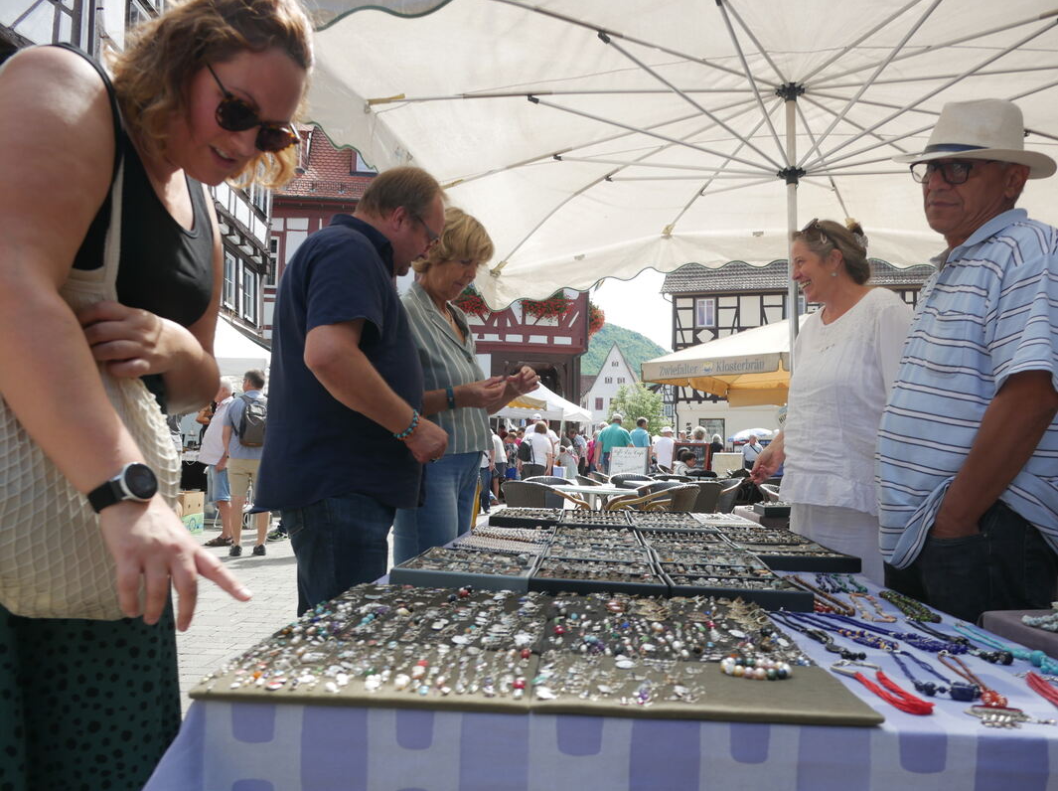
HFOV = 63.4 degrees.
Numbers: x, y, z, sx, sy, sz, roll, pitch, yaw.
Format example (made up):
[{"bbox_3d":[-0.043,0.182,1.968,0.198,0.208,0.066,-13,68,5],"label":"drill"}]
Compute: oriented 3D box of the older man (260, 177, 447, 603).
[{"bbox_3d":[-0.433,0.309,2.050,0.460,1.710,0.530,2,-4,-16],"label":"older man"}]

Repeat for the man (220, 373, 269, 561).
[{"bbox_3d":[-2.685,0.643,8.150,0.550,1.765,0.420,2,-4,-27],"label":"man"}]

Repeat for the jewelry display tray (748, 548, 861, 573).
[{"bbox_3d":[0.674,0.411,2.200,0.250,0.034,0.310,0,-4,4],"label":"jewelry display tray"}]

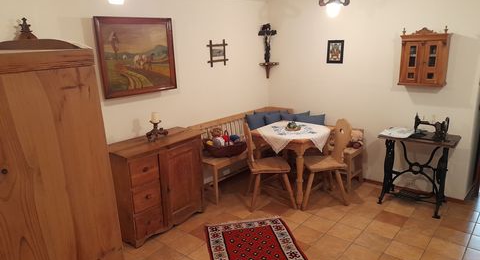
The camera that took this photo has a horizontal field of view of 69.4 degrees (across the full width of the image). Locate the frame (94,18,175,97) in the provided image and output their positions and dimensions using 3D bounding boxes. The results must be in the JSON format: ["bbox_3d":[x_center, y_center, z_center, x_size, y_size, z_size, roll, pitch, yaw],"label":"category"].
[{"bbox_3d":[-0.977,-0.717,3.397,0.045,0.726,0.854,9,17,38],"label":"frame"}]

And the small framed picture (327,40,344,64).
[{"bbox_3d":[1.226,-0.996,4.432,0.216,0.283,0.021,9,17,38],"label":"small framed picture"}]

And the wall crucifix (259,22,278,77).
[{"bbox_3d":[0.422,-1.131,5.001,0.280,0.758,0.112,-3,13,-5],"label":"wall crucifix"}]

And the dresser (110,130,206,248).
[{"bbox_3d":[-0.824,0.532,3.505,0.444,0.862,0.913,9,17,38],"label":"dresser"}]

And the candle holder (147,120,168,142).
[{"bbox_3d":[-0.843,-0.001,3.523,0.214,0.166,0.203,-5,14,-13],"label":"candle holder"}]

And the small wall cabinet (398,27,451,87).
[{"bbox_3d":[1.981,-0.785,3.720,0.449,0.601,0.227,9,17,38],"label":"small wall cabinet"}]

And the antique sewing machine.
[{"bbox_3d":[1.988,-0.033,3.621,0.331,0.259,0.176,9,17,38],"label":"antique sewing machine"}]

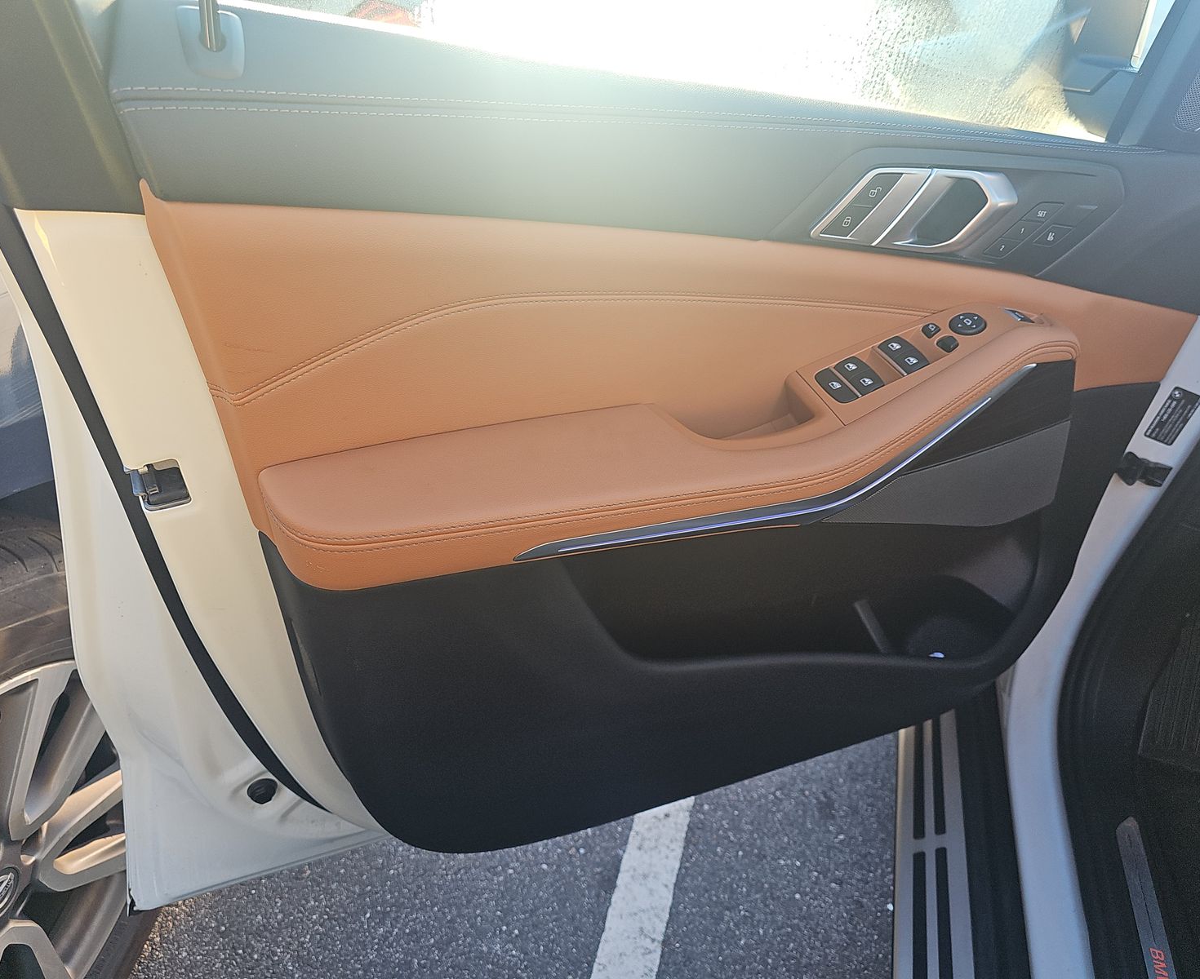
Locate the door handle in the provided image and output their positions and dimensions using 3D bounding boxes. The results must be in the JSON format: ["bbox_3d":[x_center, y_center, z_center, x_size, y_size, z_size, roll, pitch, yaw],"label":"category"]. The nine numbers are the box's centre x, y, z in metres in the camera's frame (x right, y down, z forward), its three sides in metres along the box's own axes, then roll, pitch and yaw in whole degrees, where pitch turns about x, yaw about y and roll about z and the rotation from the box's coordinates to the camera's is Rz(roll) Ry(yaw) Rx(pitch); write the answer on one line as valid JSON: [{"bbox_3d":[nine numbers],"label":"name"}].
[{"bbox_3d":[0.272,-0.241,0.746,0.192,0.075,0.040,-9,28,-17],"label":"door handle"}]

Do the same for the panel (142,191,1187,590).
[{"bbox_3d":[0.205,-0.114,0.682,0.970,0.252,0.130,-9,40,-20],"label":"panel"}]

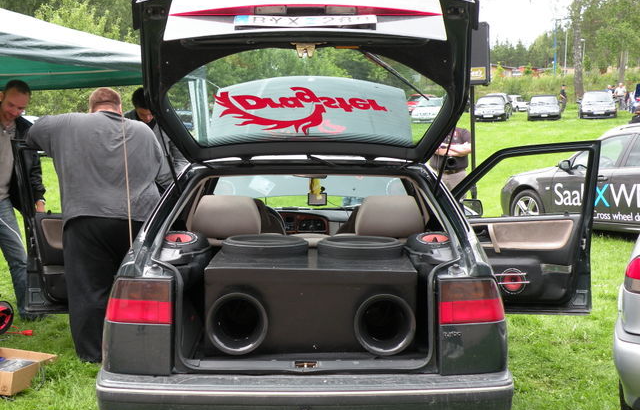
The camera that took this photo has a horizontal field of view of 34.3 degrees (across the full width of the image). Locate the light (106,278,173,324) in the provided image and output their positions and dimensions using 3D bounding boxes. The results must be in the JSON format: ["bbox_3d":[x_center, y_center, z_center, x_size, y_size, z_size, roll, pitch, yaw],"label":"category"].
[{"bbox_3d":[-0.708,0.375,4.070,0.280,0.175,0.190,1,6,8],"label":"light"}]

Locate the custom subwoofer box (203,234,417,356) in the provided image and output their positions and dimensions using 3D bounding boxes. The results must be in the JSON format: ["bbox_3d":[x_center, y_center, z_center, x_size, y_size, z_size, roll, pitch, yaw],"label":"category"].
[{"bbox_3d":[-0.039,0.380,4.500,0.880,0.410,0.580,0,6,-1],"label":"custom subwoofer box"}]

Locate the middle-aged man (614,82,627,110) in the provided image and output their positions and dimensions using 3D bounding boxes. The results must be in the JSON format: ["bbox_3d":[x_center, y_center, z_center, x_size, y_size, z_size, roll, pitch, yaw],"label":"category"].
[{"bbox_3d":[19.174,-6.903,66.000,0.450,1.770,0.580,-4,8,-35],"label":"middle-aged man"}]

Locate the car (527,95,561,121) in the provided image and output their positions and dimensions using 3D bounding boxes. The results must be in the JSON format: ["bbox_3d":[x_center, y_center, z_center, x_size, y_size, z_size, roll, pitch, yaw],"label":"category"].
[{"bbox_3d":[11.941,-5.142,55.000,1.700,1.400,4.500,1,6,11],"label":"car"}]

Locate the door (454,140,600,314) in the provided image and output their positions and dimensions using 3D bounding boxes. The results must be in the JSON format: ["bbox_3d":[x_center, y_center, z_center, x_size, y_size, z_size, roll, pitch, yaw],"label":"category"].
[{"bbox_3d":[1.283,0.135,6.908,1.130,1.140,0.240,1,6,9],"label":"door"}]

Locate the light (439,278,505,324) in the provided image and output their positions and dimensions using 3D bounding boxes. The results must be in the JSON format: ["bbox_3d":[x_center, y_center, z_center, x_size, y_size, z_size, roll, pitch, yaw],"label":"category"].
[{"bbox_3d":[0.597,0.375,4.070,0.280,0.175,0.190,-1,6,-8],"label":"light"}]

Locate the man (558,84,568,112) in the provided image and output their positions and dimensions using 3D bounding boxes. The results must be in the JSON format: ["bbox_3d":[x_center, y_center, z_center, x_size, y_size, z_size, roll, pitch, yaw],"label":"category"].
[{"bbox_3d":[15.417,-6.718,65.500,0.380,1.770,0.500,-5,8,-40],"label":"man"}]

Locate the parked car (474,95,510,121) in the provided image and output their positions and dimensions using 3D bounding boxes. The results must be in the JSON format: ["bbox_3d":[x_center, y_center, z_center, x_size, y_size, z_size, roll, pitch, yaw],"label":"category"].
[{"bbox_3d":[9.303,-5.203,56.000,1.720,1.400,4.550,1,6,6],"label":"parked car"}]

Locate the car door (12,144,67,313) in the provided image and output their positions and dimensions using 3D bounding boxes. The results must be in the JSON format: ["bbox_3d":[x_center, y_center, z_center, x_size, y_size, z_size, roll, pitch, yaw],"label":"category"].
[{"bbox_3d":[-1.461,0.135,6.908,1.130,1.140,0.240,-1,6,-9],"label":"car door"}]

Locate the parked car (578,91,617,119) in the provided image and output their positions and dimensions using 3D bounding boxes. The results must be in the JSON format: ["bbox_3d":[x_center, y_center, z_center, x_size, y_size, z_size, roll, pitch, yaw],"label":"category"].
[{"bbox_3d":[13.908,-4.978,51.800,1.760,1.420,4.500,1,6,13],"label":"parked car"}]

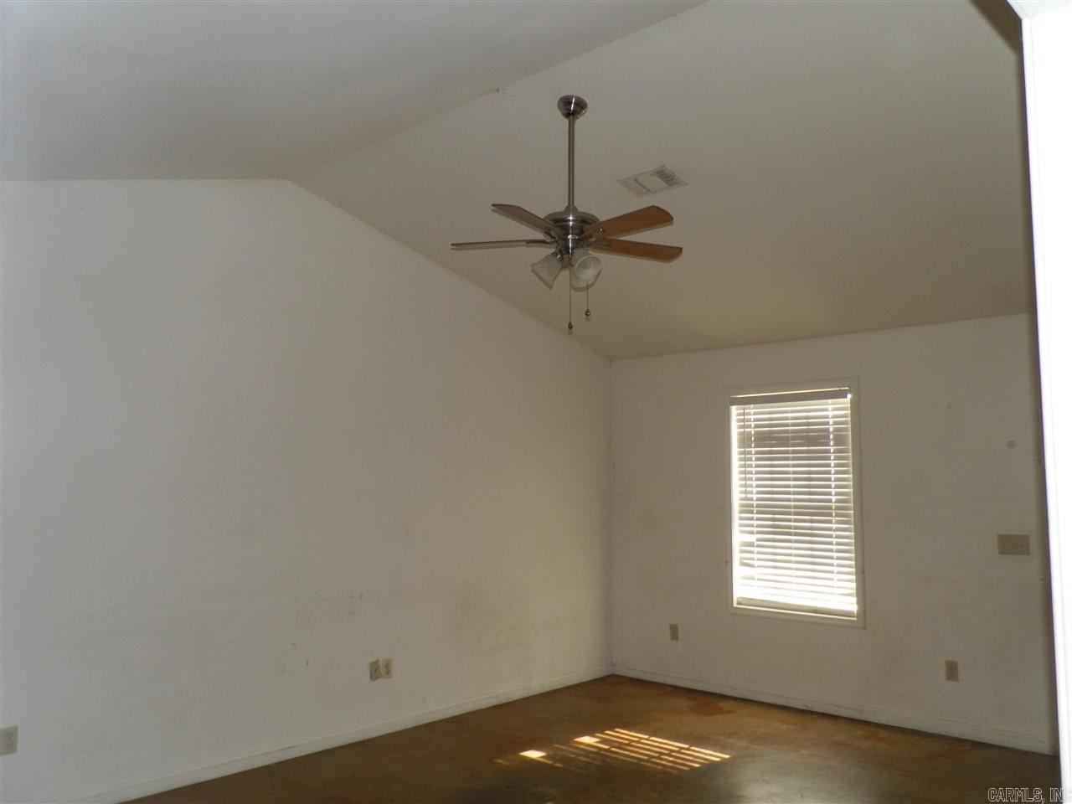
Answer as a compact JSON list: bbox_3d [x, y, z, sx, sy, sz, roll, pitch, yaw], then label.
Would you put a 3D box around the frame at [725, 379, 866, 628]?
[{"bbox_3d":[1.737,0.666,5.857,0.969,1.579,0.090,-5,-7,42],"label":"frame"}]

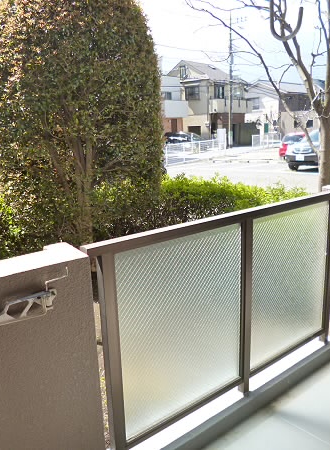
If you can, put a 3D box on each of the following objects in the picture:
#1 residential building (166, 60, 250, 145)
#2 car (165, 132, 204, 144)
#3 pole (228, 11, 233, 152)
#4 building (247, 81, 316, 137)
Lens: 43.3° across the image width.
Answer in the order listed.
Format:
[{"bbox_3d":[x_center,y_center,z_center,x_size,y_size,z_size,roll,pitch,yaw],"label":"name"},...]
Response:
[{"bbox_3d":[4.332,-12.712,43.640,6.400,8.400,7.800,-12,17,-37],"label":"residential building"},{"bbox_3d":[1.893,-6.629,33.373,4.400,1.500,1.720,11,18,42],"label":"car"},{"bbox_3d":[5.551,-12.007,35.070,0.350,10.930,0.350,-12,17,-37],"label":"pole"},{"bbox_3d":[14.644,-14.914,53.807,8.000,7.300,6.800,-12,17,-37],"label":"building"}]

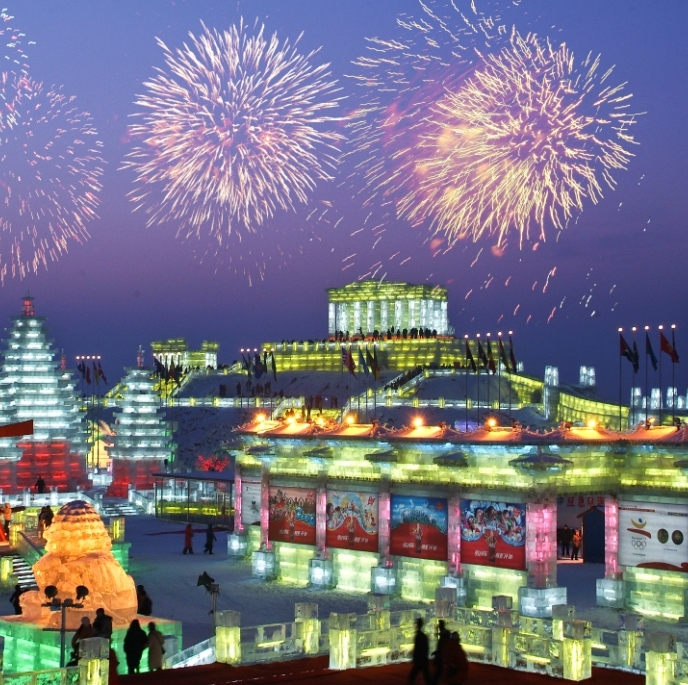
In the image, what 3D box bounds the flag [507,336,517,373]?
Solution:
[{"bbox_3d":[13.669,0.975,111.000,0.700,2.800,0.400,0,-3,0],"label":"flag"}]

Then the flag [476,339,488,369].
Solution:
[{"bbox_3d":[11.721,1.052,115.000,0.950,2.700,0.350,0,-3,0],"label":"flag"}]

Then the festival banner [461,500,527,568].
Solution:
[{"bbox_3d":[6.162,7.943,56.550,0.100,2.650,3.580,3,-4,-41],"label":"festival banner"}]

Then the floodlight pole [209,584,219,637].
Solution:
[{"bbox_3d":[-4.065,8.951,43.000,0.150,2.650,0.150,0,-3,9],"label":"floodlight pole"}]

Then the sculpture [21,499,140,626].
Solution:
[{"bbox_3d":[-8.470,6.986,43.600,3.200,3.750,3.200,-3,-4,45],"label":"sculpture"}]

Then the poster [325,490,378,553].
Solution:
[{"bbox_3d":[0.381,8.051,61.300,3.300,2.600,0.100,-3,-4,45],"label":"poster"}]

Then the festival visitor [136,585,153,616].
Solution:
[{"bbox_3d":[-7.196,9.613,49.300,0.420,1.700,0.600,-3,-4,45],"label":"festival visitor"}]

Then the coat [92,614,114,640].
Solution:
[{"bbox_3d":[-7.001,8.337,39.700,0.620,0.880,0.420,-1,-3,24],"label":"coat"}]

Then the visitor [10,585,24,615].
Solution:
[{"bbox_3d":[-11.980,9.771,50.300,0.600,1.700,0.420,0,-3,0],"label":"visitor"}]

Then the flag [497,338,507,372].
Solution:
[{"bbox_3d":[13.388,1.084,114.000,0.950,2.850,0.350,0,-3,0],"label":"flag"}]

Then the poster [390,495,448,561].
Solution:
[{"bbox_3d":[3.221,7.913,58.300,3.300,2.600,0.100,-3,-4,45],"label":"poster"}]

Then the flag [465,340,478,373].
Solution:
[{"bbox_3d":[10.847,1.146,116.000,1.000,2.700,0.400,0,-3,0],"label":"flag"}]

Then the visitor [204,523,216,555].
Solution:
[{"bbox_3d":[-7.639,11.243,78.200,0.620,1.730,0.500,1,-3,-9],"label":"visitor"}]

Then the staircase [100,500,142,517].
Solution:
[{"bbox_3d":[-17.498,12.996,107.000,1.800,1.000,3.100,-3,-4,45],"label":"staircase"}]

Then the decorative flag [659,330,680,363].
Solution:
[{"bbox_3d":[24.807,0.380,104.000,1.600,2.500,0.400,0,-3,0],"label":"decorative flag"}]

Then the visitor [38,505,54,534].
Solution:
[{"bbox_3d":[-15.020,9.037,69.000,0.650,1.700,0.450,-1,-3,12],"label":"visitor"}]

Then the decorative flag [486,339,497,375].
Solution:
[{"bbox_3d":[15.870,1.614,147.051,1.100,3.500,0.400,0,-3,11],"label":"decorative flag"}]

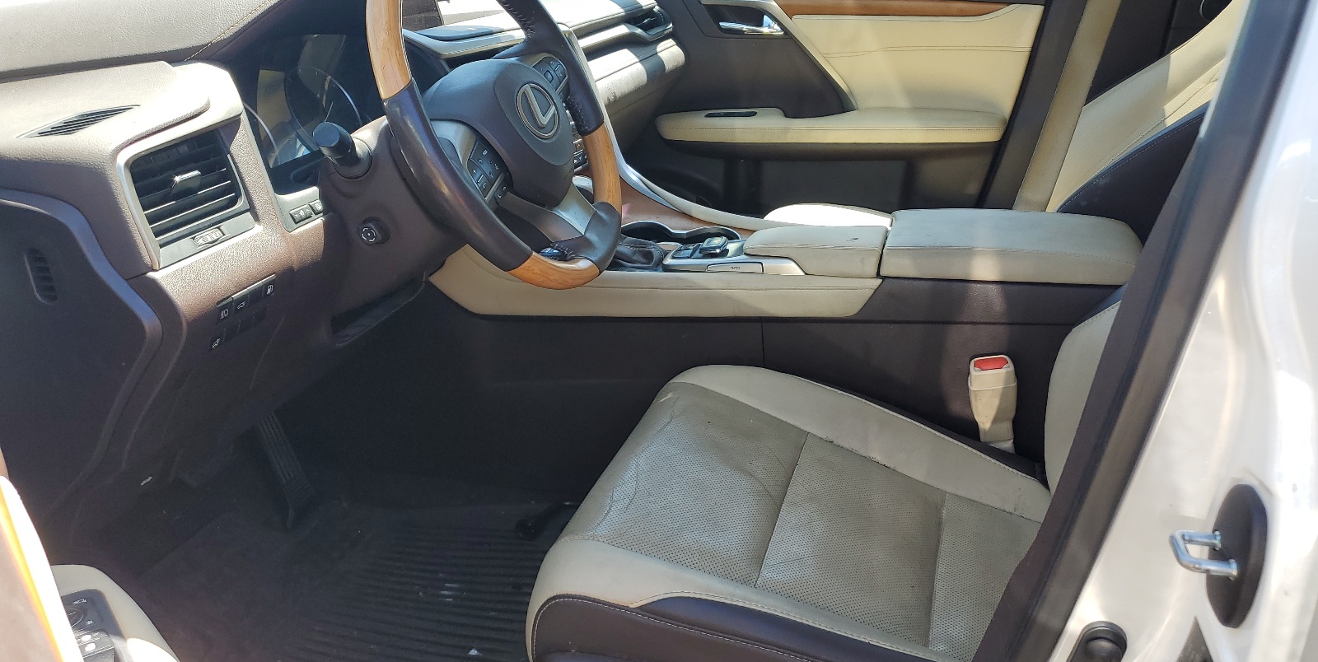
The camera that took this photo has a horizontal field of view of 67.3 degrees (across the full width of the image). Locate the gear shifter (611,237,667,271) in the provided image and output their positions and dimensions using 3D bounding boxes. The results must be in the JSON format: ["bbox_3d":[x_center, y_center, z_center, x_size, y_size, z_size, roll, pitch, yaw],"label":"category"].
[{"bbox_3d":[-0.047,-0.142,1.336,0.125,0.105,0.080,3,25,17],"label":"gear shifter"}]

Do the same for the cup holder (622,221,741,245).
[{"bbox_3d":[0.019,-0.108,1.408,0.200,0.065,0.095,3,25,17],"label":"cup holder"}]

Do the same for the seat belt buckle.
[{"bbox_3d":[0.409,0.094,1.205,0.055,0.150,0.036,-2,28,19],"label":"seat belt buckle"}]

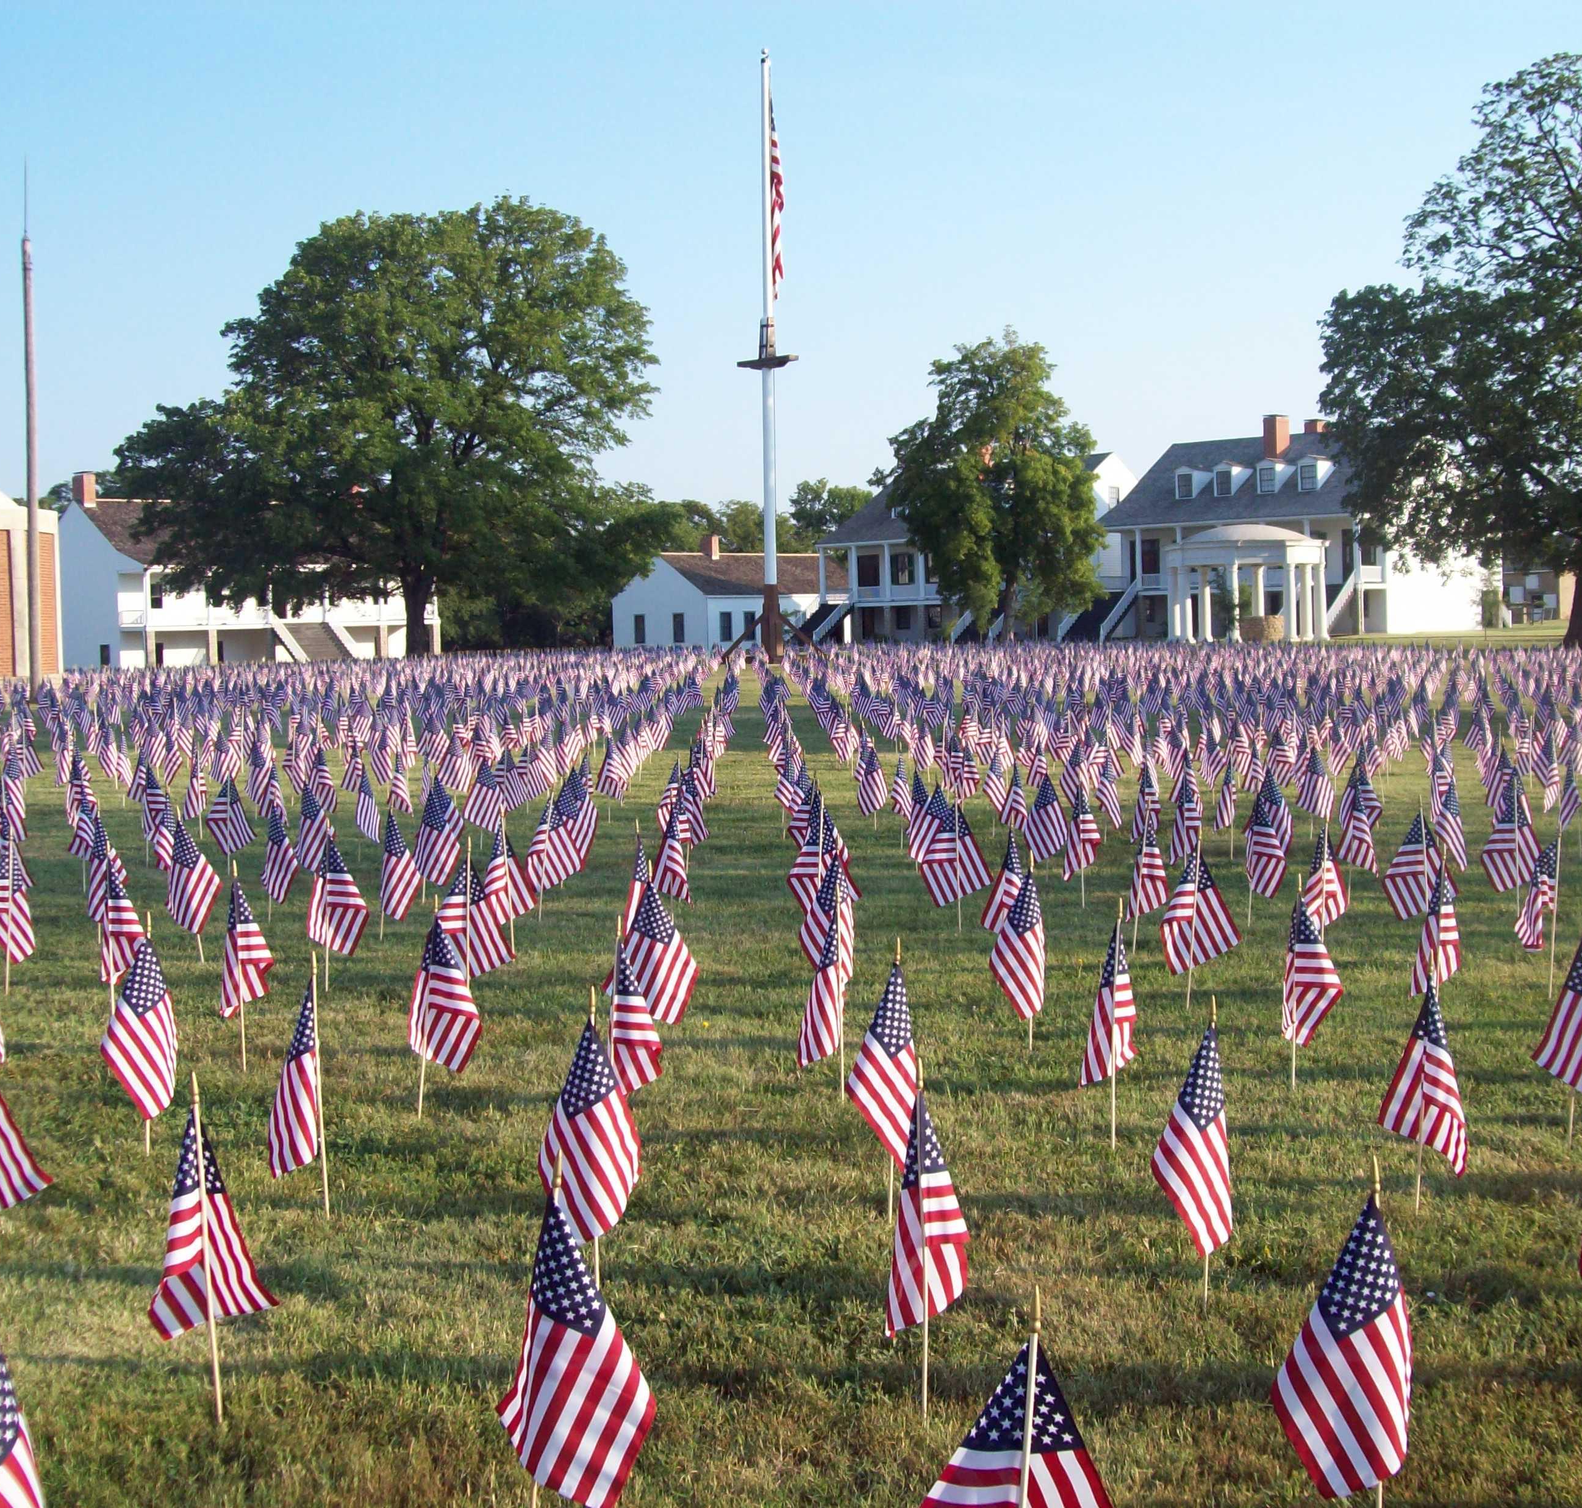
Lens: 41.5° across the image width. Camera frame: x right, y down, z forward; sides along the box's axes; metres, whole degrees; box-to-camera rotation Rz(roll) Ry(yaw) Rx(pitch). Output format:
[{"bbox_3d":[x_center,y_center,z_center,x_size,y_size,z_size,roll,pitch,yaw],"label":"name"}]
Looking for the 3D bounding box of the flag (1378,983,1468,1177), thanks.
[{"bbox_3d":[1.623,0.839,5.367,0.227,0.486,0.150,1,4,9],"label":"flag"}]

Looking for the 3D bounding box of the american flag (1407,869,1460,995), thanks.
[{"bbox_3d":[2.399,0.650,7.800,0.199,0.498,0.150,0,4,17],"label":"american flag"}]

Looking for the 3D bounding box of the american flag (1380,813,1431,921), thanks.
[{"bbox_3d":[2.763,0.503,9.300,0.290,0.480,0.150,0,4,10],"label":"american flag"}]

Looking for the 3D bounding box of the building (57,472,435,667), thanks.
[{"bbox_3d":[-29.826,-9.859,112.368,12.500,10.150,17.620,3,6,45],"label":"building"}]

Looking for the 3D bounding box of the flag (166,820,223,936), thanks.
[{"bbox_3d":[-2.812,0.581,9.850,0.274,0.548,0.140,-2,4,-16],"label":"flag"}]

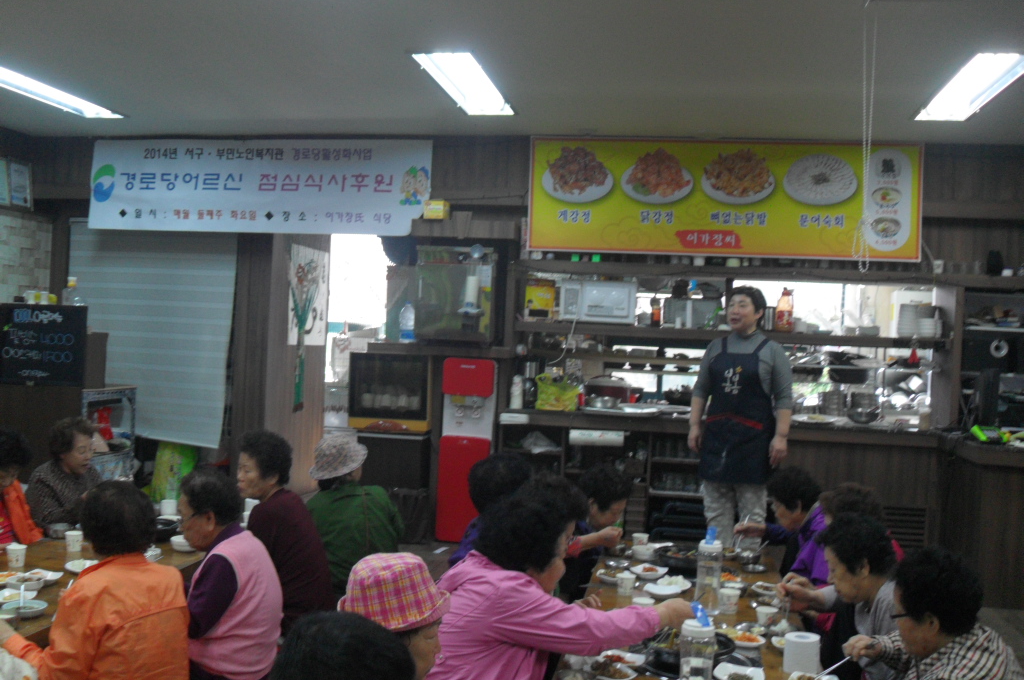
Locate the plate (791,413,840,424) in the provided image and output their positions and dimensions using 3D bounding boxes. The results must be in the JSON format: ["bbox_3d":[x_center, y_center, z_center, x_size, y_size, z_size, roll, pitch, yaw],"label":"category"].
[{"bbox_3d":[1.811,0.469,6.179,0.285,0.035,0.270,2,0,10],"label":"plate"}]

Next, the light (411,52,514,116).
[{"bbox_3d":[-0.223,-1.282,5.407,0.285,0.070,1.245,2,0,10],"label":"light"}]

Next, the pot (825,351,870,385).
[{"bbox_3d":[2.071,0.170,6.392,0.280,0.200,0.260,2,0,10],"label":"pot"}]

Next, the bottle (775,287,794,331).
[{"bbox_3d":[1.634,-0.179,6.196,0.100,0.268,0.085,2,0,10],"label":"bottle"}]

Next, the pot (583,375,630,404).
[{"bbox_3d":[0.620,0.331,6.789,0.310,0.205,0.290,2,0,10],"label":"pot"}]

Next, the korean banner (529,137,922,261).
[{"bbox_3d":[1.263,-0.855,6.306,2.330,0.710,0.040,2,0,10],"label":"korean banner"}]

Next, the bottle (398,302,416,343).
[{"bbox_3d":[-0.690,-0.116,6.864,0.100,0.270,0.098,2,0,10],"label":"bottle"}]

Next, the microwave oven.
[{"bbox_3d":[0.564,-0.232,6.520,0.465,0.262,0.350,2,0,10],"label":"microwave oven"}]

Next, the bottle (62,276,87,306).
[{"bbox_3d":[-2.531,-0.218,5.961,0.108,0.290,0.105,2,0,10],"label":"bottle"}]

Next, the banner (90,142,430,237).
[{"bbox_3d":[-1.678,-1.013,6.808,2.350,0.610,0.030,2,0,10],"label":"banner"}]

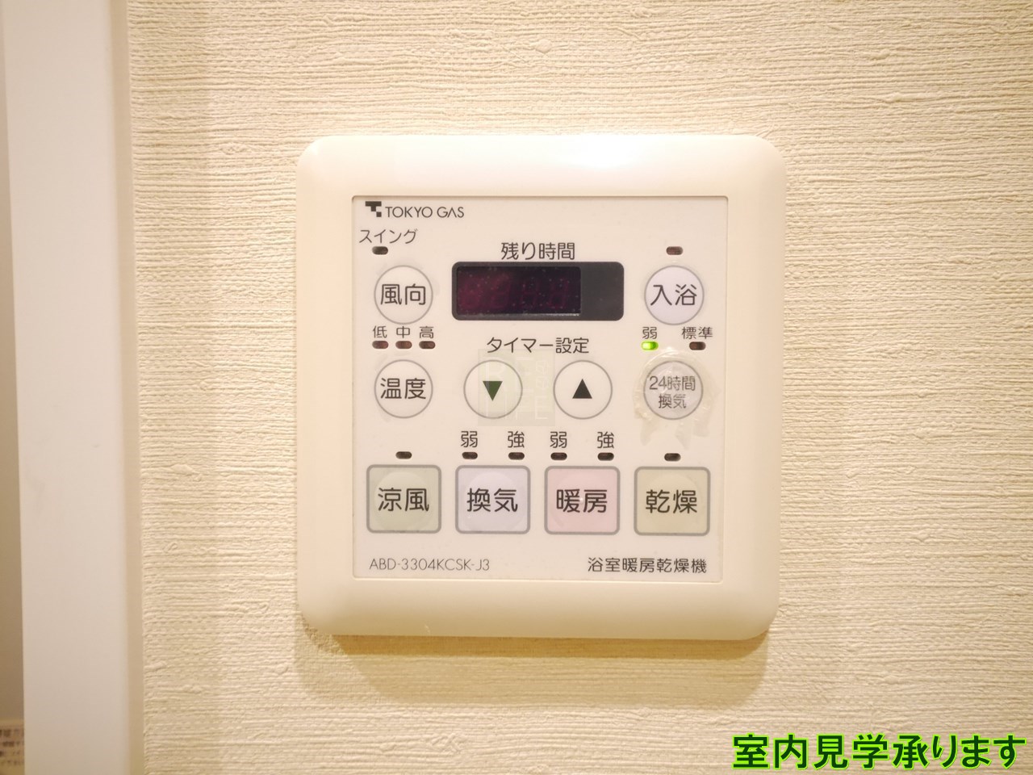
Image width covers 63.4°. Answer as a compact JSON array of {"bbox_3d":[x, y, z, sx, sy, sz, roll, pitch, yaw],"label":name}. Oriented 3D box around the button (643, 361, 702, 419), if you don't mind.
[{"bbox_3d":[0.036,0.001,0.190,0.013,0.013,0.002,0,2,1],"label":"button"}]

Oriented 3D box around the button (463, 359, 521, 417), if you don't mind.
[{"bbox_3d":[-0.005,0.000,0.191,0.013,0.013,0.002,0,2,1],"label":"button"}]

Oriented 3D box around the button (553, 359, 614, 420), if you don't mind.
[{"bbox_3d":[0.015,0.001,0.191,0.013,0.013,0.002,0,2,1],"label":"button"}]

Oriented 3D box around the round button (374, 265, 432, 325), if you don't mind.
[{"bbox_3d":[-0.026,-0.021,0.191,0.013,0.013,0.002,0,2,1],"label":"round button"}]

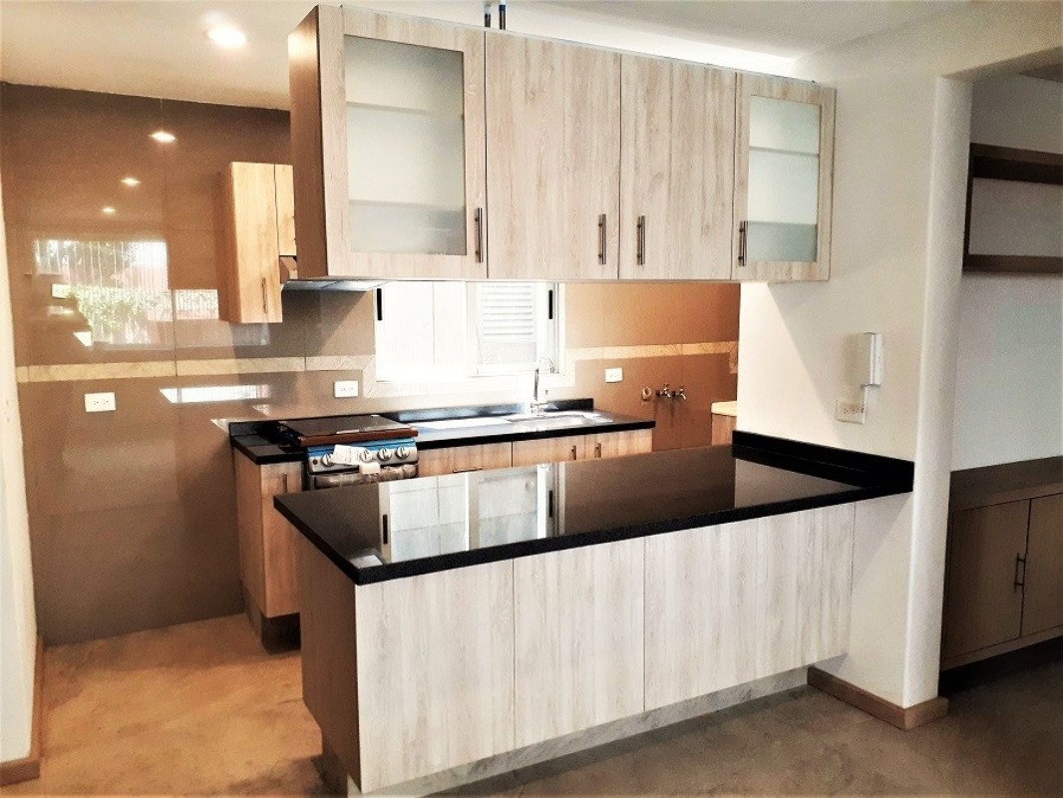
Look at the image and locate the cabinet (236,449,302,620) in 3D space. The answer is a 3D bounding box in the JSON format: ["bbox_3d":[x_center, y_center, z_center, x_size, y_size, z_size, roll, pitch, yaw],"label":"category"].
[{"bbox_3d":[-1.217,0.584,3.861,0.179,0.696,0.585,-4,7,-29],"label":"cabinet"}]

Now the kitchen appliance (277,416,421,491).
[{"bbox_3d":[-0.882,0.603,3.983,0.518,0.960,0.640,-4,7,-29],"label":"kitchen appliance"}]

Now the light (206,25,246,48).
[{"bbox_3d":[-1.070,-1.275,2.923,0.150,0.030,0.150,-4,7,-29],"label":"light"}]

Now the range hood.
[{"bbox_3d":[-0.939,-0.592,3.939,0.530,0.137,0.510,-4,7,-29],"label":"range hood"}]

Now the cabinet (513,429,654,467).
[{"bbox_3d":[0.144,0.496,4.607,0.855,0.696,0.590,-4,7,-29],"label":"cabinet"}]

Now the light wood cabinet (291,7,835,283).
[{"bbox_3d":[0.216,-0.739,2.748,1.908,0.697,0.317,-4,7,-29],"label":"light wood cabinet"}]

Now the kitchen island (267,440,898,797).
[{"bbox_3d":[0.247,0.715,2.829,1.968,0.963,0.897,-4,7,-29],"label":"kitchen island"}]

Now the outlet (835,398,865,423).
[{"bbox_3d":[1.179,0.044,3.087,0.012,0.082,0.124,-4,7,-29],"label":"outlet"}]

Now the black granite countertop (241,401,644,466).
[{"bbox_3d":[-0.391,0.136,4.251,2.085,0.101,0.625,-4,7,-29],"label":"black granite countertop"}]

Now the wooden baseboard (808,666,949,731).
[{"bbox_3d":[1.334,1.127,3.215,0.240,0.069,0.450,-4,7,-29],"label":"wooden baseboard"}]

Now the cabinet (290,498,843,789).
[{"bbox_3d":[0.219,0.659,2.943,1.900,0.671,0.628,-4,7,-29],"label":"cabinet"}]

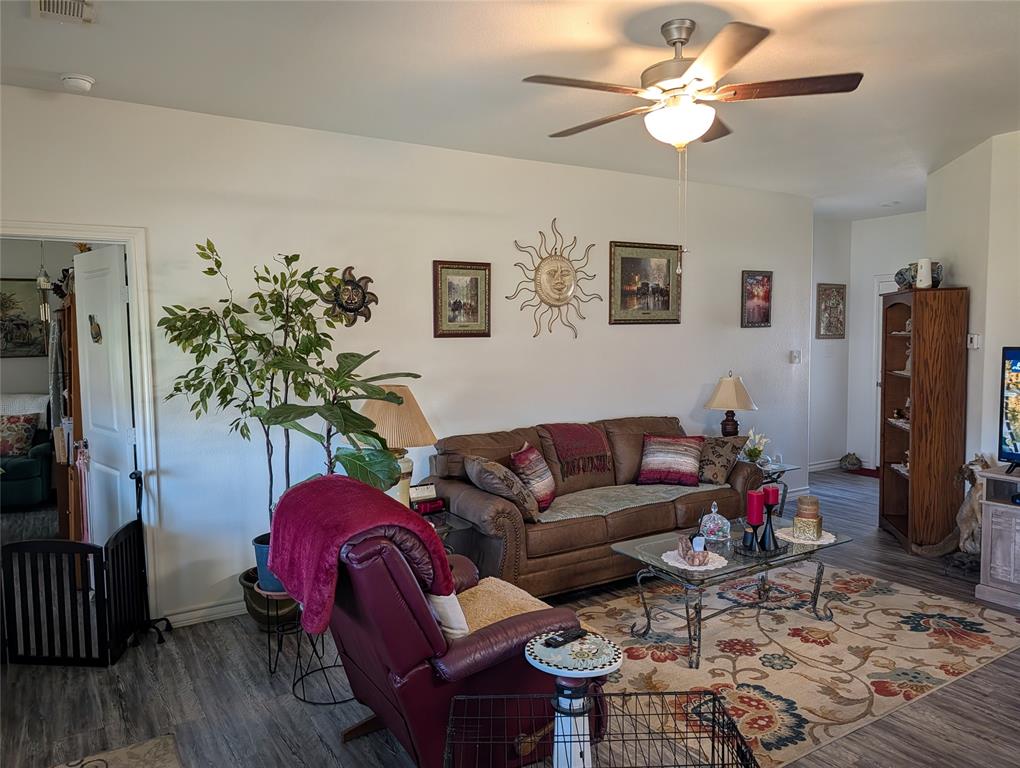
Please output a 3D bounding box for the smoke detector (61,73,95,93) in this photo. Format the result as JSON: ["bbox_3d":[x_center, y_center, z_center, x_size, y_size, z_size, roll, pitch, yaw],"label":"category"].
[{"bbox_3d":[-1.964,-1.369,3.225,0.135,0.050,0.135,-3,4,-32],"label":"smoke detector"}]

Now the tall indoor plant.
[{"bbox_3d":[-1.107,0.311,3.524,1.100,2.000,0.900,-3,5,-32],"label":"tall indoor plant"}]

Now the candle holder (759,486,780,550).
[{"bbox_3d":[1.327,0.676,3.603,0.098,0.318,0.098,-3,5,-32],"label":"candle holder"}]

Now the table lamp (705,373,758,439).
[{"bbox_3d":[1.706,0.254,5.465,0.380,0.700,0.380,-3,4,-32],"label":"table lamp"}]

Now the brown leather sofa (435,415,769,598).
[{"bbox_3d":[0.596,0.752,4.668,2.170,0.925,0.930,-3,4,-30],"label":"brown leather sofa"}]

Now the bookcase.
[{"bbox_3d":[2.979,0.247,5.124,0.320,1.800,0.690,0,4,13],"label":"bookcase"}]

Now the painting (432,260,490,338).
[{"bbox_3d":[-0.304,-0.547,4.612,0.425,0.492,0.030,-3,4,-32],"label":"painting"}]

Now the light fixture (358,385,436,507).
[{"bbox_3d":[-0.653,0.371,3.850,0.480,0.740,0.480,-3,5,-32],"label":"light fixture"}]

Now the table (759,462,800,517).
[{"bbox_3d":[1.736,0.884,5.319,0.600,0.540,0.620,-3,5,-32],"label":"table"}]

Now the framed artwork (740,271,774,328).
[{"bbox_3d":[2.140,-0.731,6.131,0.390,0.483,0.030,-3,4,-32],"label":"framed artwork"}]

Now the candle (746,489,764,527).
[{"bbox_3d":[1.235,0.627,3.587,0.080,0.177,0.080,-3,5,-32],"label":"candle"}]

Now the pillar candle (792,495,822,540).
[{"bbox_3d":[1.583,0.706,3.751,0.120,0.213,0.120,1,4,27],"label":"pillar candle"}]

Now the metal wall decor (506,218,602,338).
[{"bbox_3d":[0.335,-0.737,4.987,0.820,0.830,0.050,-3,4,-32],"label":"metal wall decor"}]

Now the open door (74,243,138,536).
[{"bbox_3d":[-2.270,0.280,4.002,0.730,2.030,0.040,3,5,41],"label":"open door"}]

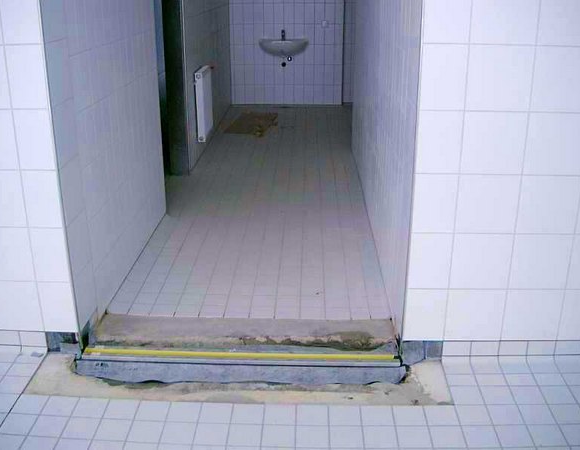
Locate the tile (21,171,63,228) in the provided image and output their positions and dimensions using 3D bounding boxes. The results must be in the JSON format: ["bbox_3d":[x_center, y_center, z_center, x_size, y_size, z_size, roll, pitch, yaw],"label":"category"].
[{"bbox_3d":[-0.974,-0.103,2.532,0.152,0.243,0.010,1,21,2],"label":"tile"}]

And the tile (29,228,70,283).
[{"bbox_3d":[-0.977,0.122,2.618,0.152,0.243,0.010,1,21,2],"label":"tile"}]

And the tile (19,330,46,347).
[{"bbox_3d":[-1.106,0.492,2.765,0.116,0.073,0.010,1,21,2],"label":"tile"}]

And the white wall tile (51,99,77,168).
[{"bbox_3d":[-0.891,-0.373,2.559,0.010,0.241,0.236,1,21,2],"label":"white wall tile"}]

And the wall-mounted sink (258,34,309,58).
[{"bbox_3d":[-0.077,-2.113,7.589,0.590,0.205,0.450,1,21,2],"label":"wall-mounted sink"}]

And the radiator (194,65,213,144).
[{"bbox_3d":[-0.750,-1.067,5.622,0.070,0.588,0.498,1,21,2],"label":"radiator"}]

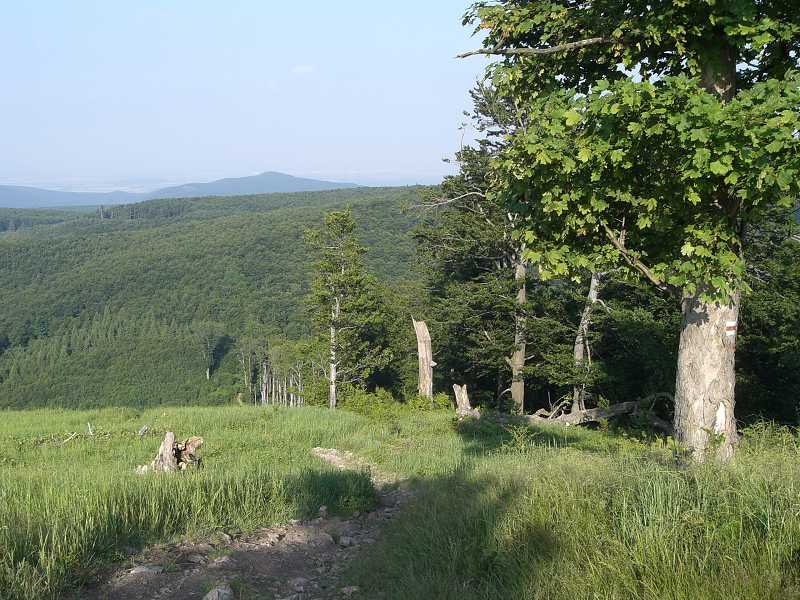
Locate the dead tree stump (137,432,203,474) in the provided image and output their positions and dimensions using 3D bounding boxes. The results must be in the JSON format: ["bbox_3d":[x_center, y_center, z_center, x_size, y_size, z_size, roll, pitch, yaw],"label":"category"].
[{"bbox_3d":[-2.483,1.677,9.500,0.736,0.409,0.620,0,8,0],"label":"dead tree stump"}]

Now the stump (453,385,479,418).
[{"bbox_3d":[1.302,2.008,17.200,0.548,0.705,0.460,0,8,0],"label":"stump"}]

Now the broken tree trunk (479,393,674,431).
[{"bbox_3d":[3.437,2.203,17.200,3.800,0.783,0.800,0,8,0],"label":"broken tree trunk"}]

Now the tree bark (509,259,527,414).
[{"bbox_3d":[2.609,0.822,19.500,0.400,3.486,0.400,0,8,0],"label":"tree bark"}]

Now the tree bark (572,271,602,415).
[{"bbox_3d":[4.163,0.955,19.500,0.666,3.131,0.500,0,8,0],"label":"tree bark"}]

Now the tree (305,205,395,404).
[{"bbox_3d":[-1.818,0.335,31.000,3.106,7.130,3.000,0,8,0],"label":"tree"}]

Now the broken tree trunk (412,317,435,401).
[{"bbox_3d":[0.562,1.459,21.000,0.526,2.033,0.420,0,8,0],"label":"broken tree trunk"}]

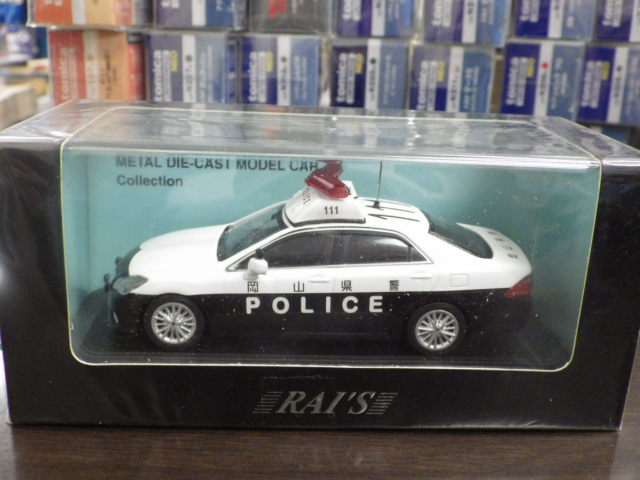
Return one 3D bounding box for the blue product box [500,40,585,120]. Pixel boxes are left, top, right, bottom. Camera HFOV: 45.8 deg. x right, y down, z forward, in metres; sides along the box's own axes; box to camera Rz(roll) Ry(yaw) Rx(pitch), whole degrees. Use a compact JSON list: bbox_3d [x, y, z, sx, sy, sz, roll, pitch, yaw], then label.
[{"bbox_3d":[0.120,-0.103,0.469,0.045,0.044,0.085,0,19,-7],"label":"blue product box"}]

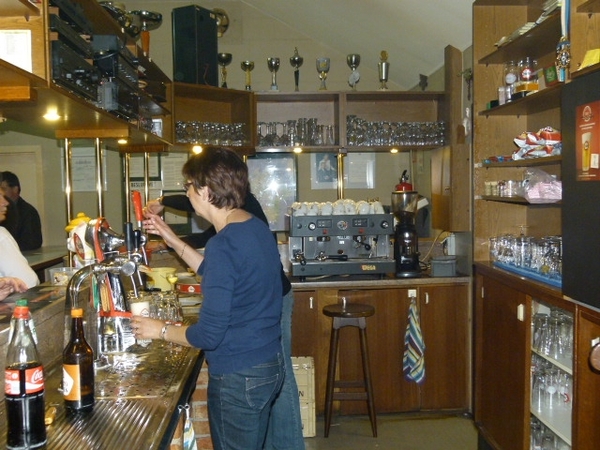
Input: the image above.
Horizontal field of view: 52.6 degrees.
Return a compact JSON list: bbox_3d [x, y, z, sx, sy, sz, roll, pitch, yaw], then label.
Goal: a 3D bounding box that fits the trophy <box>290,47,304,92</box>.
[{"bbox_3d":[-0.020,-1.110,4.361,0.098,0.331,0.098,-1,3,-4],"label":"trophy"}]

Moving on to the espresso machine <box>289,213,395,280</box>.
[{"bbox_3d":[0.278,0.141,4.348,0.715,0.459,0.490,-1,3,-4],"label":"espresso machine"}]

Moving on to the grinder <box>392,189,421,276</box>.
[{"bbox_3d":[0.760,0.060,4.390,0.194,0.604,0.320,-1,3,-4],"label":"grinder"}]

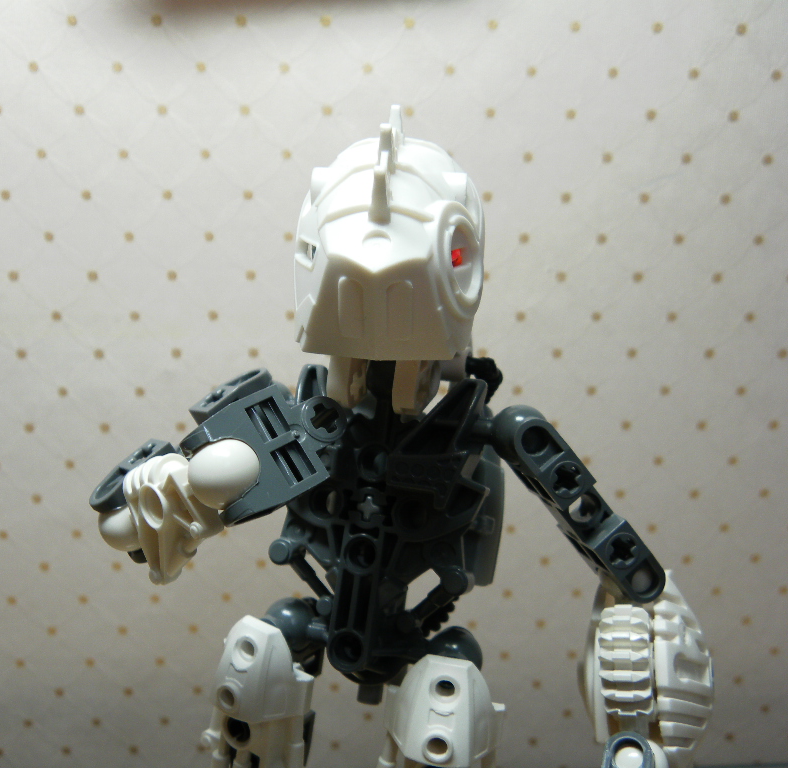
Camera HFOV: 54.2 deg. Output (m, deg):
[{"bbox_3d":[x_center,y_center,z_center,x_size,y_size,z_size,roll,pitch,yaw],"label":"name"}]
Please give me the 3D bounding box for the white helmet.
[{"bbox_3d":[-0.001,-0.025,0.127,0.032,0.039,0.031,6,17,7],"label":"white helmet"}]

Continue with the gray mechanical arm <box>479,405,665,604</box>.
[{"bbox_3d":[0.033,0.021,0.141,0.011,0.042,0.015,-39,5,-3],"label":"gray mechanical arm"}]

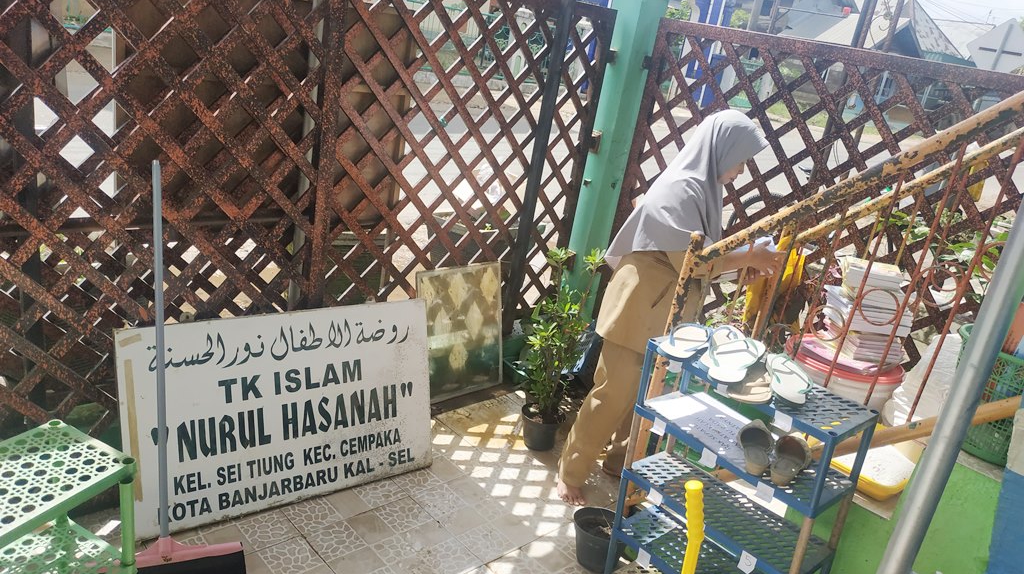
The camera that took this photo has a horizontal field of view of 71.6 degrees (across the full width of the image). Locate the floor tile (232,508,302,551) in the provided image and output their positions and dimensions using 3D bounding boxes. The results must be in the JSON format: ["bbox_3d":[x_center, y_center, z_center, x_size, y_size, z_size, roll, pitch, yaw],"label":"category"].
[{"bbox_3d":[-0.749,0.753,2.189,0.148,0.012,0.148,-7,24,-44],"label":"floor tile"}]

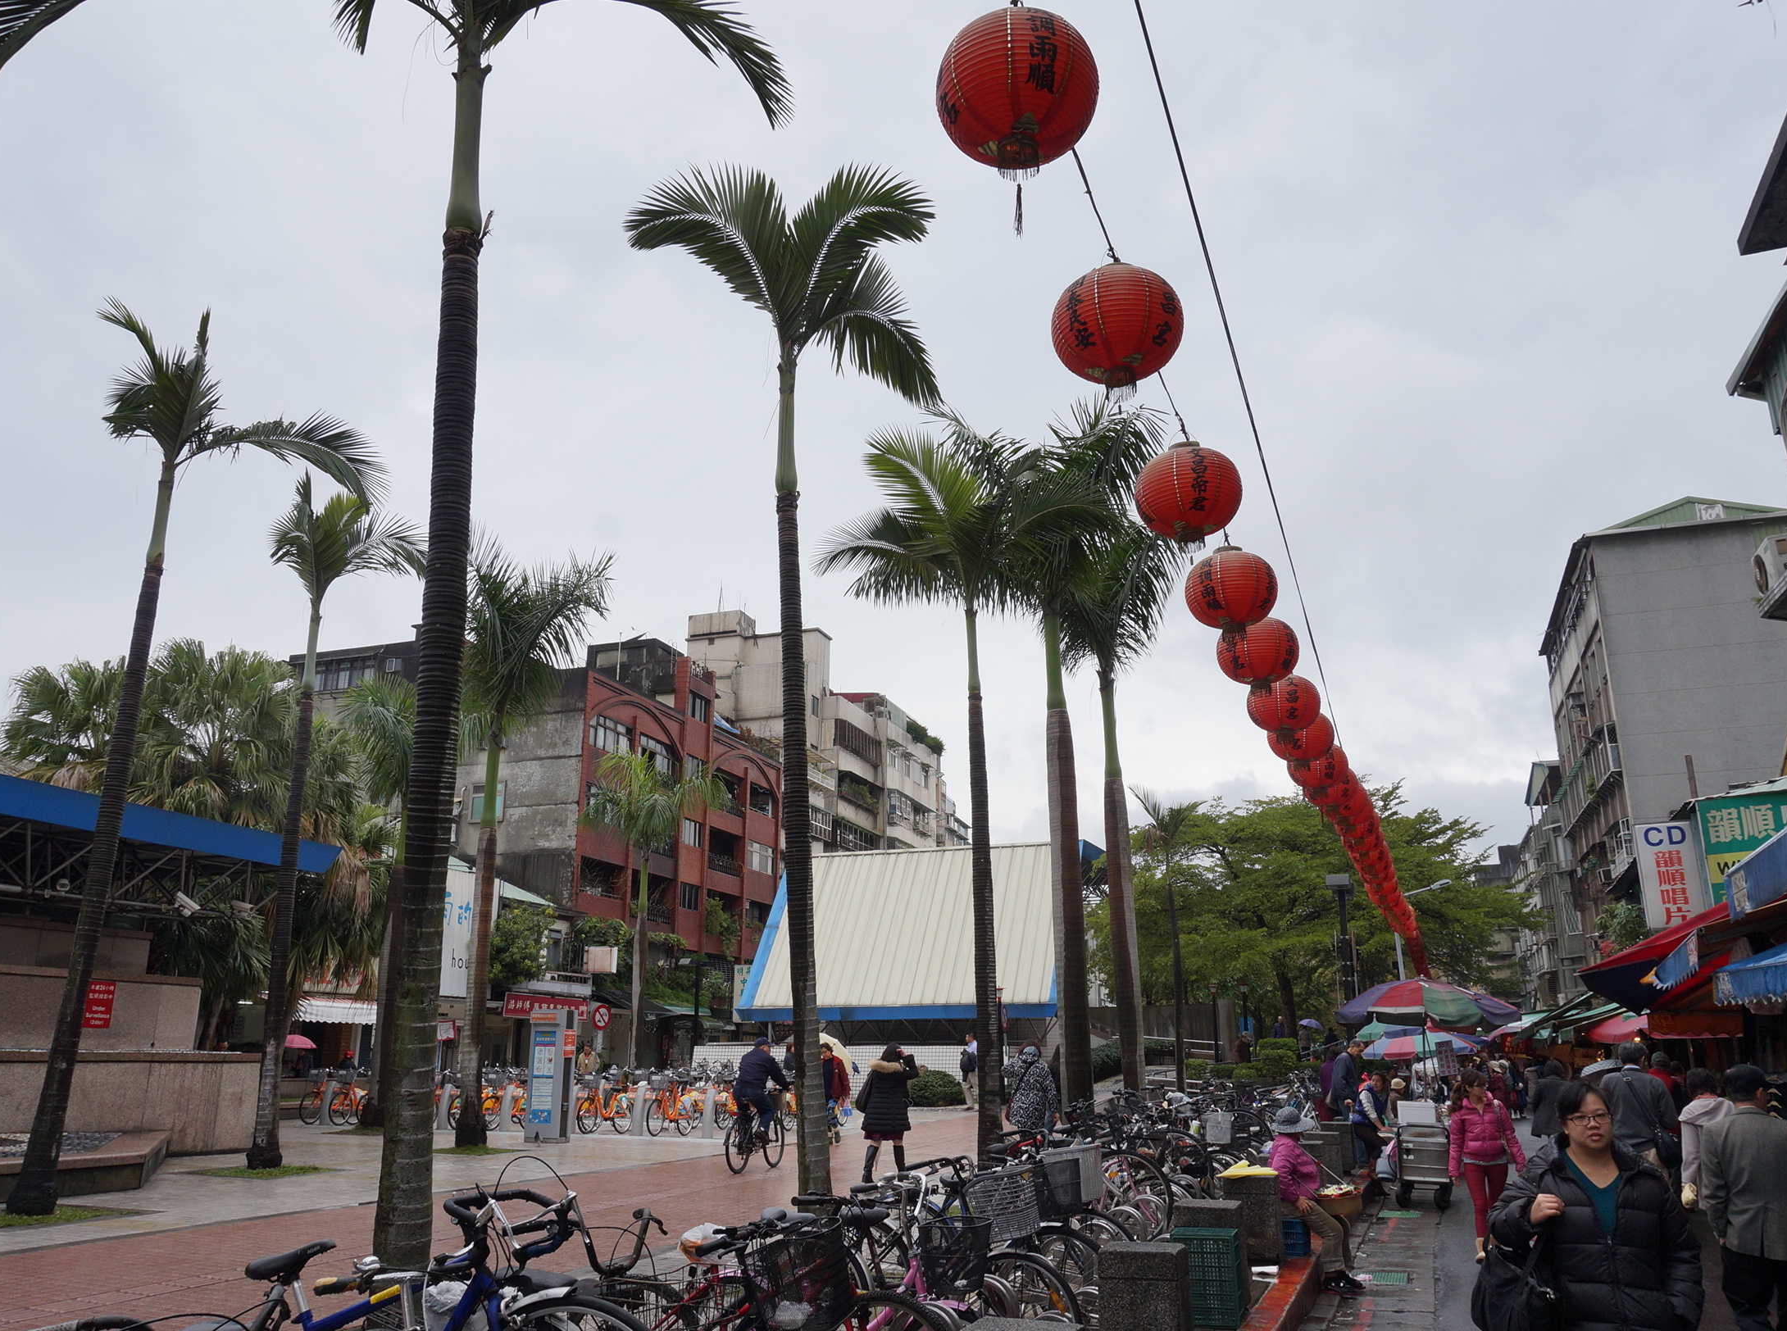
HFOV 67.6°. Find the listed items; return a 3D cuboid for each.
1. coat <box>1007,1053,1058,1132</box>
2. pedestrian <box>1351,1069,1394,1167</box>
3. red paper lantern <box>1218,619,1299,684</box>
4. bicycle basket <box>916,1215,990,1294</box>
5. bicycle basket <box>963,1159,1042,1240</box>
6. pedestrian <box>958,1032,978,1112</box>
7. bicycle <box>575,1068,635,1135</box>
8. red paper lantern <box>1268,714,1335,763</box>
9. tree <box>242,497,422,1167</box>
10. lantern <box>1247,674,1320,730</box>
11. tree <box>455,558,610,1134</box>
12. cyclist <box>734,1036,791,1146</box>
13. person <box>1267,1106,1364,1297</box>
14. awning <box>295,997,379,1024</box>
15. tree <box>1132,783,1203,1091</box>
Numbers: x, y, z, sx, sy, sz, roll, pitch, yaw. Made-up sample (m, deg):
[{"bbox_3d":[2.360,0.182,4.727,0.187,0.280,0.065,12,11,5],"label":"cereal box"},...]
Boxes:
[{"bbox_3d":[1.740,5.523,16.619,0.580,1.620,0.420,-1,-16,3],"label":"coat"},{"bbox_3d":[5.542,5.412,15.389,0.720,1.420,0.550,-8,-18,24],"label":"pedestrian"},{"bbox_3d":[2.113,-0.077,7.743,0.460,0.405,0.460,-6,-17,20],"label":"red paper lantern"},{"bbox_3d":[0.217,2.097,4.750,0.240,0.240,0.310,-4,-16,13],"label":"bicycle basket"},{"bbox_3d":[0.506,2.502,6.198,0.300,0.260,0.350,-10,-17,8],"label":"bicycle basket"},{"bbox_3d":[1.848,9.611,31.572,0.450,1.740,0.520,-1,-16,5],"label":"pedestrian"},{"bbox_3d":[-5.417,8.181,25.016,0.580,1.100,1.700,-7,-17,23],"label":"bicycle"},{"bbox_3d":[3.354,0.599,10.981,0.530,0.420,0.530,-6,-17,19],"label":"red paper lantern"},{"bbox_3d":[-8.711,1.977,20.044,2.500,10.420,2.500,-6,-17,19],"label":"tree"},{"bbox_3d":[2.674,0.253,9.168,0.480,0.410,0.480,-6,-17,20],"label":"lantern"},{"bbox_3d":[-7.284,2.958,24.739,3.900,11.030,3.900,0,-16,0],"label":"tree"},{"bbox_3d":[-1.738,5.627,17.526,0.550,1.450,0.720,-7,-18,23],"label":"cyclist"},{"bbox_3d":[3.348,4.210,10.585,0.700,1.342,0.500,-4,-16,13],"label":"person"},{"bbox_3d":[-19.167,11.878,46.000,1.000,0.900,4.300,-4,-17,15],"label":"awning"},{"bbox_3d":[6.819,6.849,32.362,1.700,7.797,1.700,-6,-17,20],"label":"tree"}]

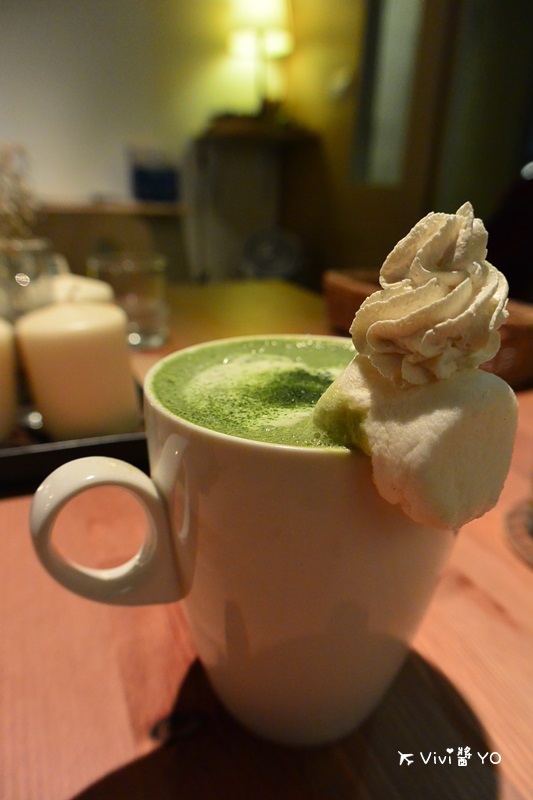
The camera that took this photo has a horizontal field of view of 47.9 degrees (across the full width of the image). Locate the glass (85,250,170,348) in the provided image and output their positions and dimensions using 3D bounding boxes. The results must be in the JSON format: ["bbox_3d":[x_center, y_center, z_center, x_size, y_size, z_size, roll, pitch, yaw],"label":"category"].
[{"bbox_3d":[-0.137,-0.101,0.603,0.076,0.081,0.076,1,22,0],"label":"glass"}]

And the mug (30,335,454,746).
[{"bbox_3d":[-0.004,0.050,0.189,0.126,0.115,0.093,-7,23,-19],"label":"mug"}]

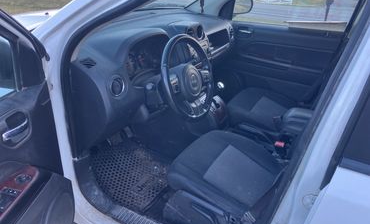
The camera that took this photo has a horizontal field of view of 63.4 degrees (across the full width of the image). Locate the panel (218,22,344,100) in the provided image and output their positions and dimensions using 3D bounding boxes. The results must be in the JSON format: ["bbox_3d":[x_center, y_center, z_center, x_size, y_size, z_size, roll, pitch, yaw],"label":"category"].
[{"bbox_3d":[0.677,-0.326,2.165,0.960,0.580,0.120,15,29,29],"label":"panel"}]

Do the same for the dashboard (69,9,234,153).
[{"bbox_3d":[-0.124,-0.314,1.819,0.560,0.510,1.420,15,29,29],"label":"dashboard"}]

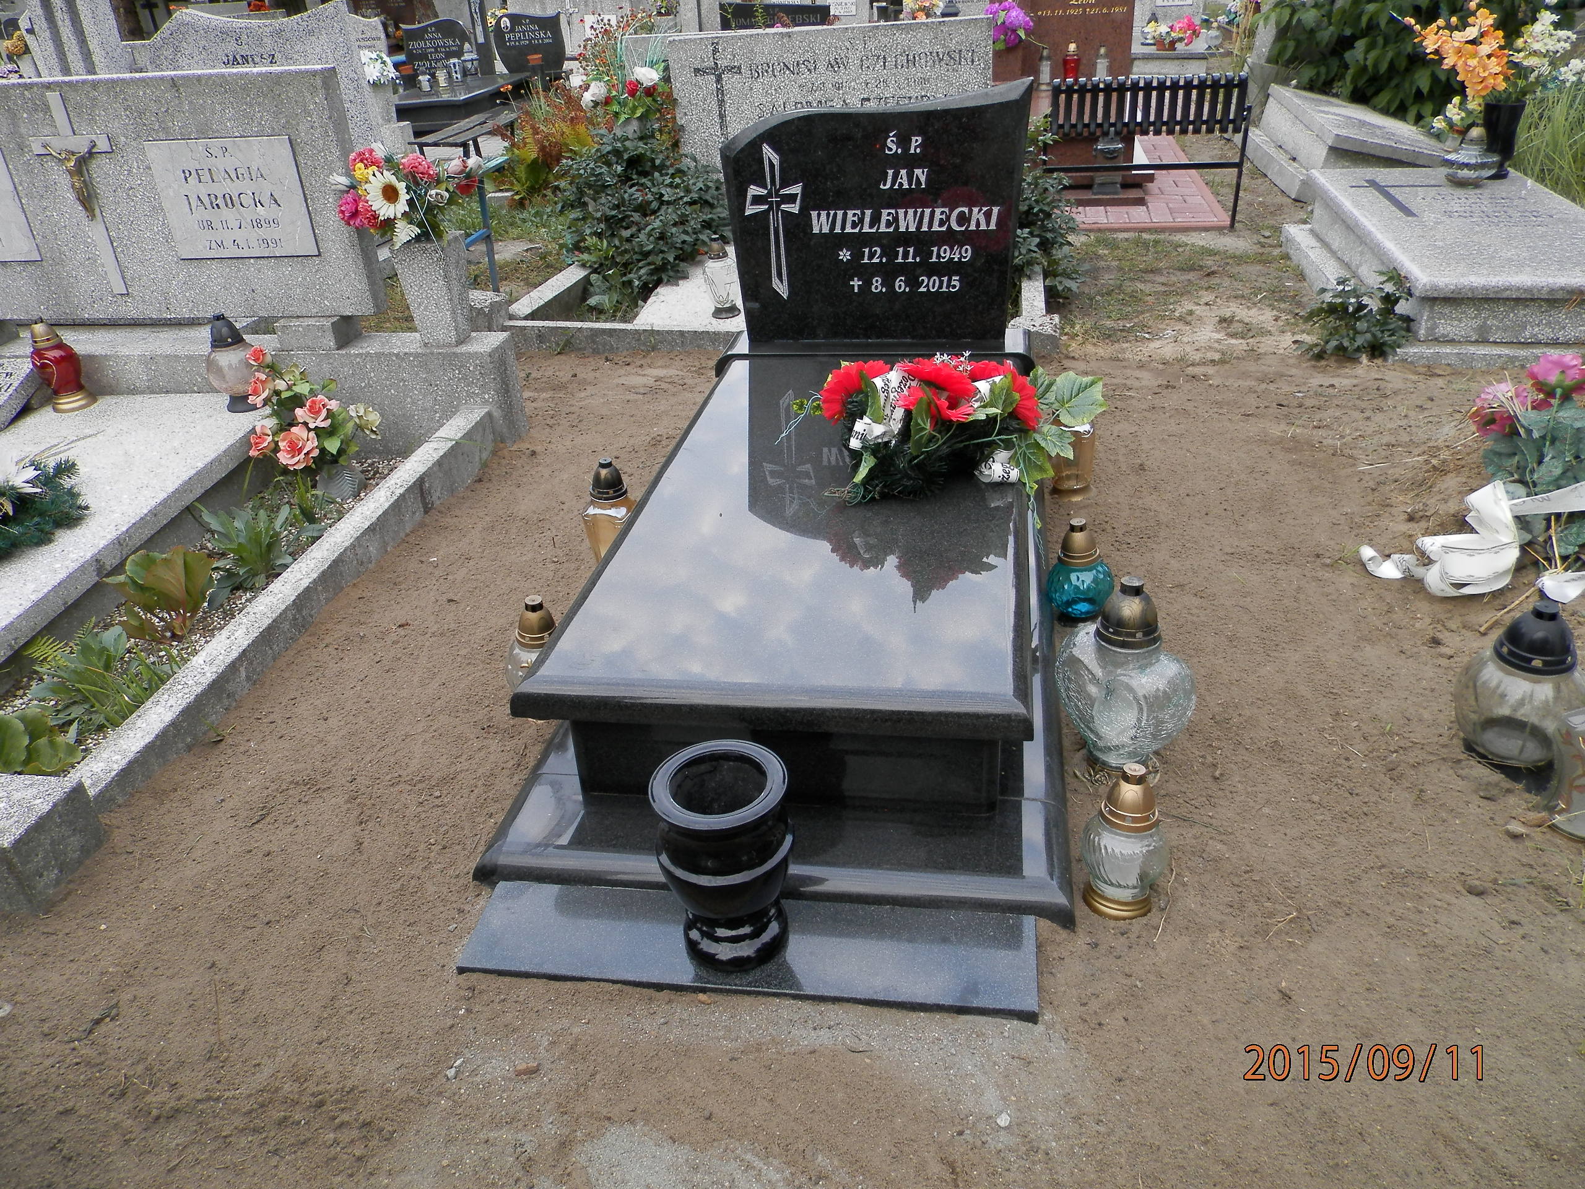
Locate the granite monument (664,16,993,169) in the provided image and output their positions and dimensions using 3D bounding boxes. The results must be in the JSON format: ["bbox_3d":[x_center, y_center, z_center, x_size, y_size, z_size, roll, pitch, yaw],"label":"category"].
[{"bbox_3d":[0.198,-2.242,5.299,1.460,0.700,0.120,-5,32,-2],"label":"granite monument"}]

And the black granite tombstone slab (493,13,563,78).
[{"bbox_3d":[-2.402,-5.049,10.500,0.650,0.510,0.100,-1,28,6],"label":"black granite tombstone slab"}]

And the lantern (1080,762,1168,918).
[{"bbox_3d":[0.504,0.362,1.729,0.133,0.260,0.133,2,32,8],"label":"lantern"}]

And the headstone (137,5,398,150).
[{"bbox_3d":[-3.111,-2.872,6.694,1.360,0.990,0.140,1,29,10],"label":"headstone"}]

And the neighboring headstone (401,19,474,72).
[{"bbox_3d":[-3.266,-5.003,10.500,0.660,0.520,0.100,-1,28,6],"label":"neighboring headstone"}]

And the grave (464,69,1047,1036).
[{"bbox_3d":[0.066,-0.391,2.404,1.000,1.060,2.240,1,29,10],"label":"grave"}]

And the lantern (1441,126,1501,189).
[{"bbox_3d":[3.049,-1.962,5.104,0.250,0.235,0.250,1,29,10],"label":"lantern"}]

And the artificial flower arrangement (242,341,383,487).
[{"bbox_3d":[-1.314,-0.478,3.126,0.360,0.330,0.290,10,35,21],"label":"artificial flower arrangement"}]

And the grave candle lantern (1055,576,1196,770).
[{"bbox_3d":[0.586,0.131,1.993,0.250,0.363,0.160,13,36,25],"label":"grave candle lantern"}]

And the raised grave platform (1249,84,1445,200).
[{"bbox_3d":[3.427,-2.711,6.982,1.000,0.400,2.150,13,30,4],"label":"raised grave platform"}]

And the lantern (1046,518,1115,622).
[{"bbox_3d":[0.652,-0.060,2.589,0.152,0.230,0.152,1,29,10],"label":"lantern"}]

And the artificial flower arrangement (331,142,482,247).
[{"bbox_3d":[-1.041,-1.071,3.100,0.380,0.270,0.270,4,33,12],"label":"artificial flower arrangement"}]

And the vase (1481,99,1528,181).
[{"bbox_3d":[2.789,-1.776,4.466,0.155,0.258,0.155,2,32,8],"label":"vase"}]

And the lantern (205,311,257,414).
[{"bbox_3d":[-1.587,-0.656,3.244,0.142,0.267,0.142,2,32,8],"label":"lantern"}]

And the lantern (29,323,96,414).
[{"bbox_3d":[-2.130,-0.668,3.325,0.135,0.257,0.130,2,32,8],"label":"lantern"}]

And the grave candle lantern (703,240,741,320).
[{"bbox_3d":[-0.311,-1.355,4.854,0.135,0.305,0.130,1,29,10],"label":"grave candle lantern"}]

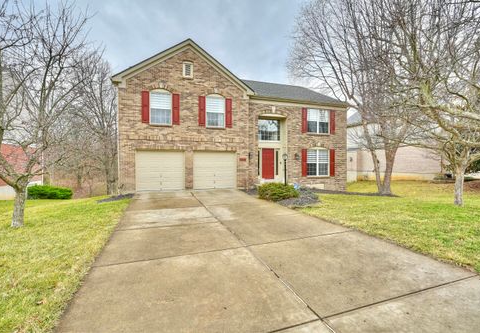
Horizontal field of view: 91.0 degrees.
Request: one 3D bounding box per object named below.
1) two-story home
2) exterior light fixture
[{"bbox_3d":[-0.767,-2.841,19.074,15.200,8.750,11.000,0,0,-18],"label":"two-story home"},{"bbox_3d":[2.087,0.370,10.800,0.250,1.920,0.250,0,0,-18],"label":"exterior light fixture"}]

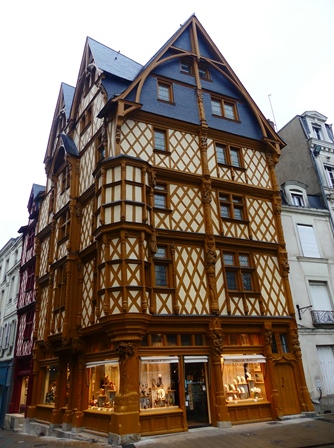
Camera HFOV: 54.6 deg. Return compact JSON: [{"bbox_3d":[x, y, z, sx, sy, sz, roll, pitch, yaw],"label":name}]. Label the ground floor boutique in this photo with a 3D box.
[{"bbox_3d":[-0.532,6.822,14.766,9.950,3.650,8.420,7,-27,-21],"label":"ground floor boutique"}]

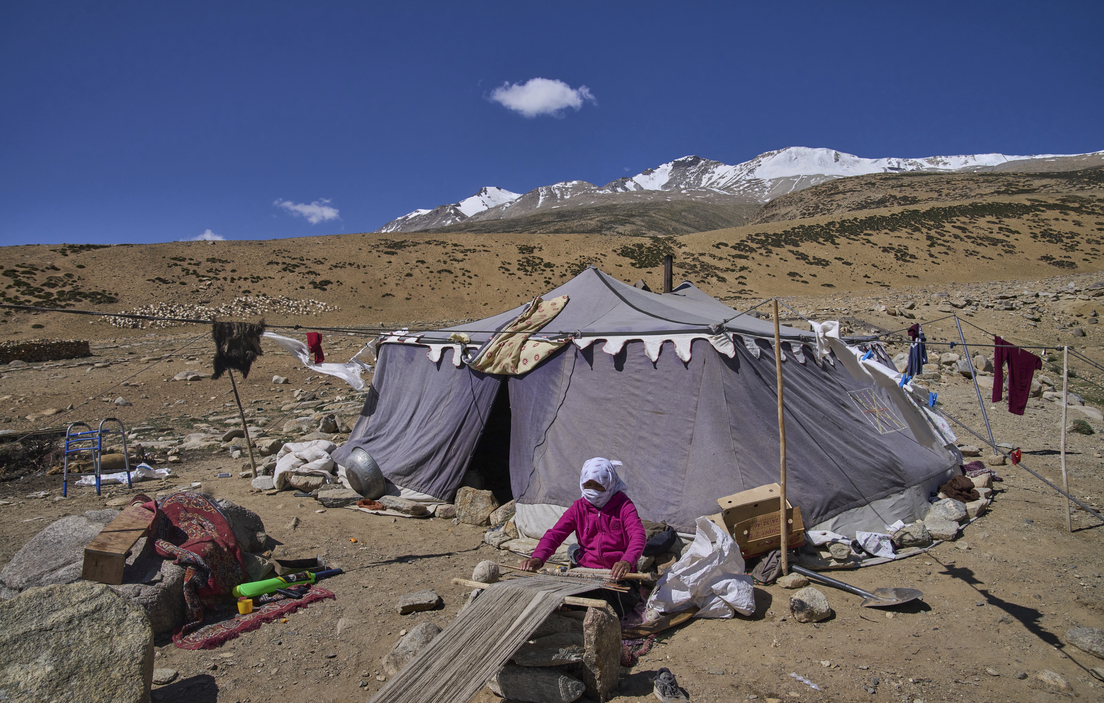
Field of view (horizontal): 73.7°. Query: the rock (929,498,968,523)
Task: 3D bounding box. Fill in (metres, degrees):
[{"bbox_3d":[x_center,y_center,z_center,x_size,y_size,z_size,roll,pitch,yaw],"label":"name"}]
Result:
[{"bbox_3d":[3.380,1.350,6.280,0.290,0.180,0.250,0,0,28],"label":"rock"}]

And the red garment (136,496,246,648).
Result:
[{"bbox_3d":[-2.130,1.190,4.380,0.600,0.640,0.750,0,0,-27],"label":"red garment"}]

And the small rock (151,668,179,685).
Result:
[{"bbox_3d":[-1.855,1.545,3.510,0.140,0.055,0.110,0,0,-28],"label":"small rock"}]

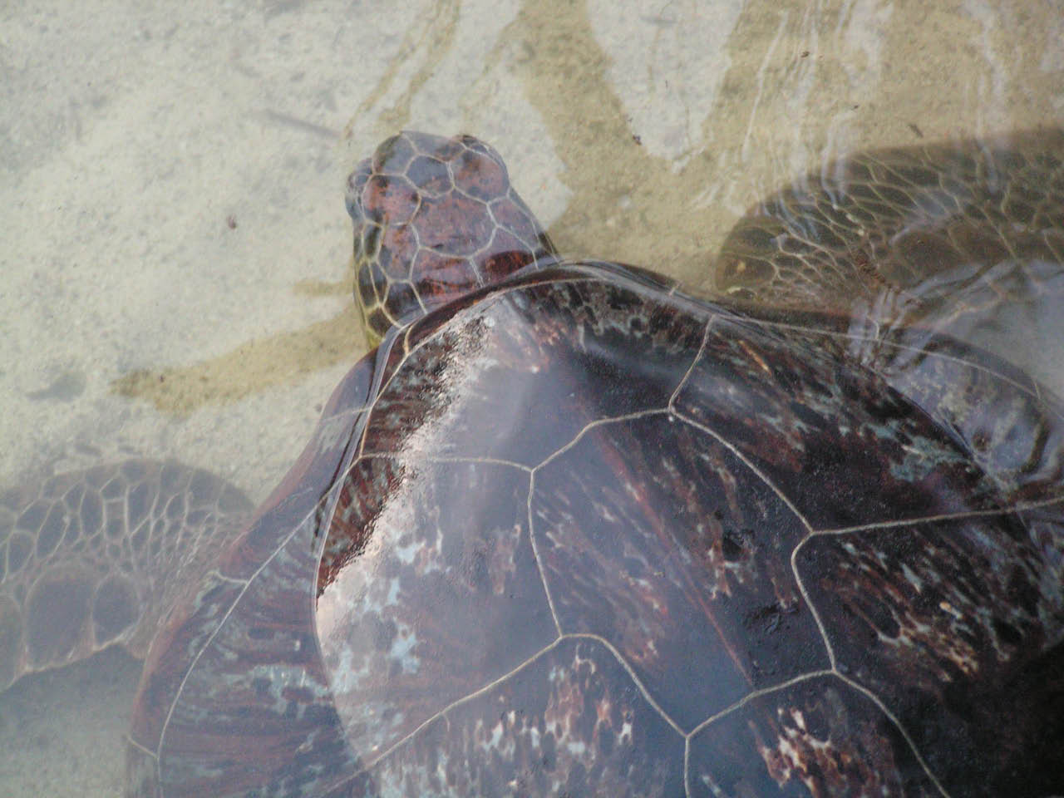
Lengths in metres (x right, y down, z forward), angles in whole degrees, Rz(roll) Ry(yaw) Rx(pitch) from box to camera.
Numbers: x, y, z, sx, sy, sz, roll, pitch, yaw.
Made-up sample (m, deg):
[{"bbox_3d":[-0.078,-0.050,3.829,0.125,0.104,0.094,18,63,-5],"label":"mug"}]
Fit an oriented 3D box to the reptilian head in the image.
[{"bbox_3d":[-0.057,-0.108,3.780,0.132,0.110,0.165,-17,52,-11],"label":"reptilian head"}]

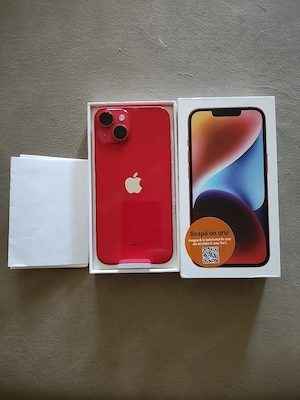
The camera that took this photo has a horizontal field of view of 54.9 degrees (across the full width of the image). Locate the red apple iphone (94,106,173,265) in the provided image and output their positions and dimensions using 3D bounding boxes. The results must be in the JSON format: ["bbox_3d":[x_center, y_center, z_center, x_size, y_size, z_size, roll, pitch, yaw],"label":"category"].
[{"bbox_3d":[-0.015,-0.014,0.273,0.071,0.009,0.147,-1,88,0],"label":"red apple iphone"}]

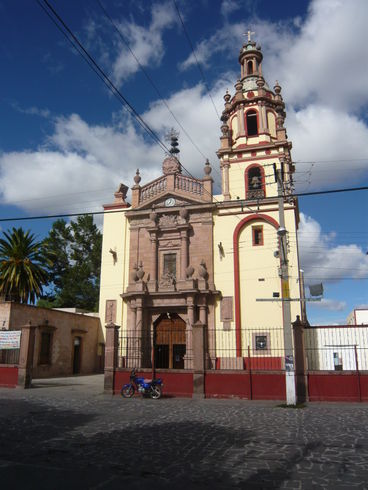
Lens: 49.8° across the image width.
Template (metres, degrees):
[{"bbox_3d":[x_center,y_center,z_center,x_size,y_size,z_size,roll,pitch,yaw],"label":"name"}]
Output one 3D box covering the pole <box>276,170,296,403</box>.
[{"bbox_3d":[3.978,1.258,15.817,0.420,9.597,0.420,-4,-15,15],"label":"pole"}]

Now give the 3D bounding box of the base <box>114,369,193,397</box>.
[{"bbox_3d":[-1.283,6.028,17.331,3.671,1.100,0.350,-4,-15,15],"label":"base"}]

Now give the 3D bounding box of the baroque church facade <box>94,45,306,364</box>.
[{"bbox_3d":[1.411,-4.725,33.074,14.850,29.566,6.800,-4,-15,15],"label":"baroque church facade"}]

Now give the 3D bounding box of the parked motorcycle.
[{"bbox_3d":[-1.726,5.806,16.567,1.930,1.150,0.720,-4,-15,15],"label":"parked motorcycle"}]

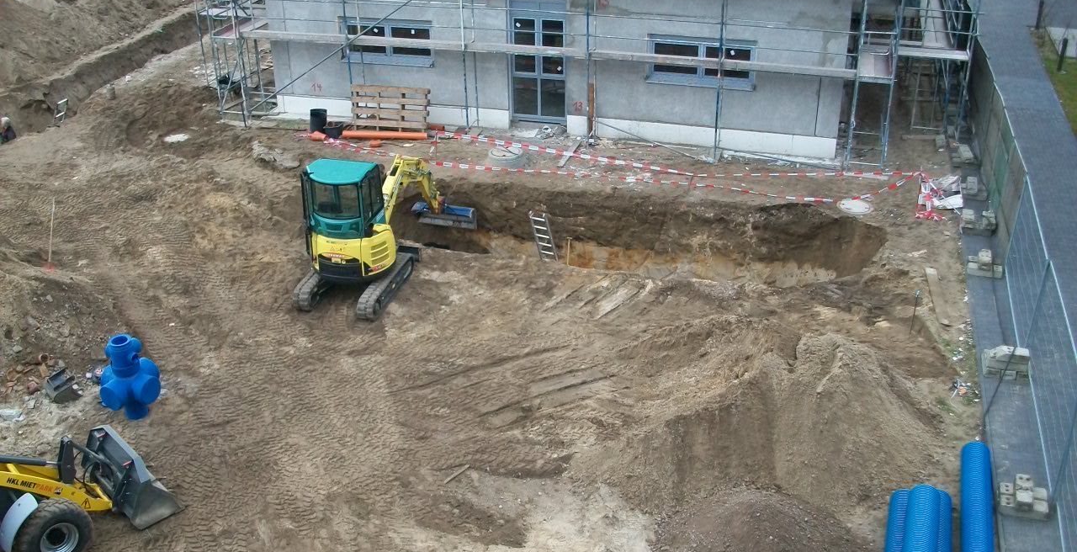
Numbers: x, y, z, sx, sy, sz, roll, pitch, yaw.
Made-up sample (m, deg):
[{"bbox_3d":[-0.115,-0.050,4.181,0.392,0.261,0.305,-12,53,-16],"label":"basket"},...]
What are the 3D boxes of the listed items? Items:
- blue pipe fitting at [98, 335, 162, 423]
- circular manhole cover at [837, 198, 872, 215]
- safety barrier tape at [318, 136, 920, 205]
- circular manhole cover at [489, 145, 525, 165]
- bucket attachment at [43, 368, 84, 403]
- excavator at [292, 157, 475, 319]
[{"bbox_3d":[-5.950,1.437,15.331,0.880,1.270,0.880,10,29,21],"label":"blue pipe fitting"},{"bbox_3d":[6.569,-1.404,21.946,0.770,0.100,0.770,7,28,15],"label":"circular manhole cover"},{"bbox_3d":[1.211,-2.505,23.285,13.900,0.800,0.850,7,28,15],"label":"safety barrier tape"},{"bbox_3d":[-0.753,-2.736,24.370,0.860,0.220,0.860,-1,27,0],"label":"circular manhole cover"},{"bbox_3d":[-7.143,1.636,15.823,0.500,0.420,0.460,-19,32,-32],"label":"bucket attachment"},{"bbox_3d":[-2.854,-1.320,19.777,1.650,2.500,4.750,6,28,14],"label":"excavator"}]

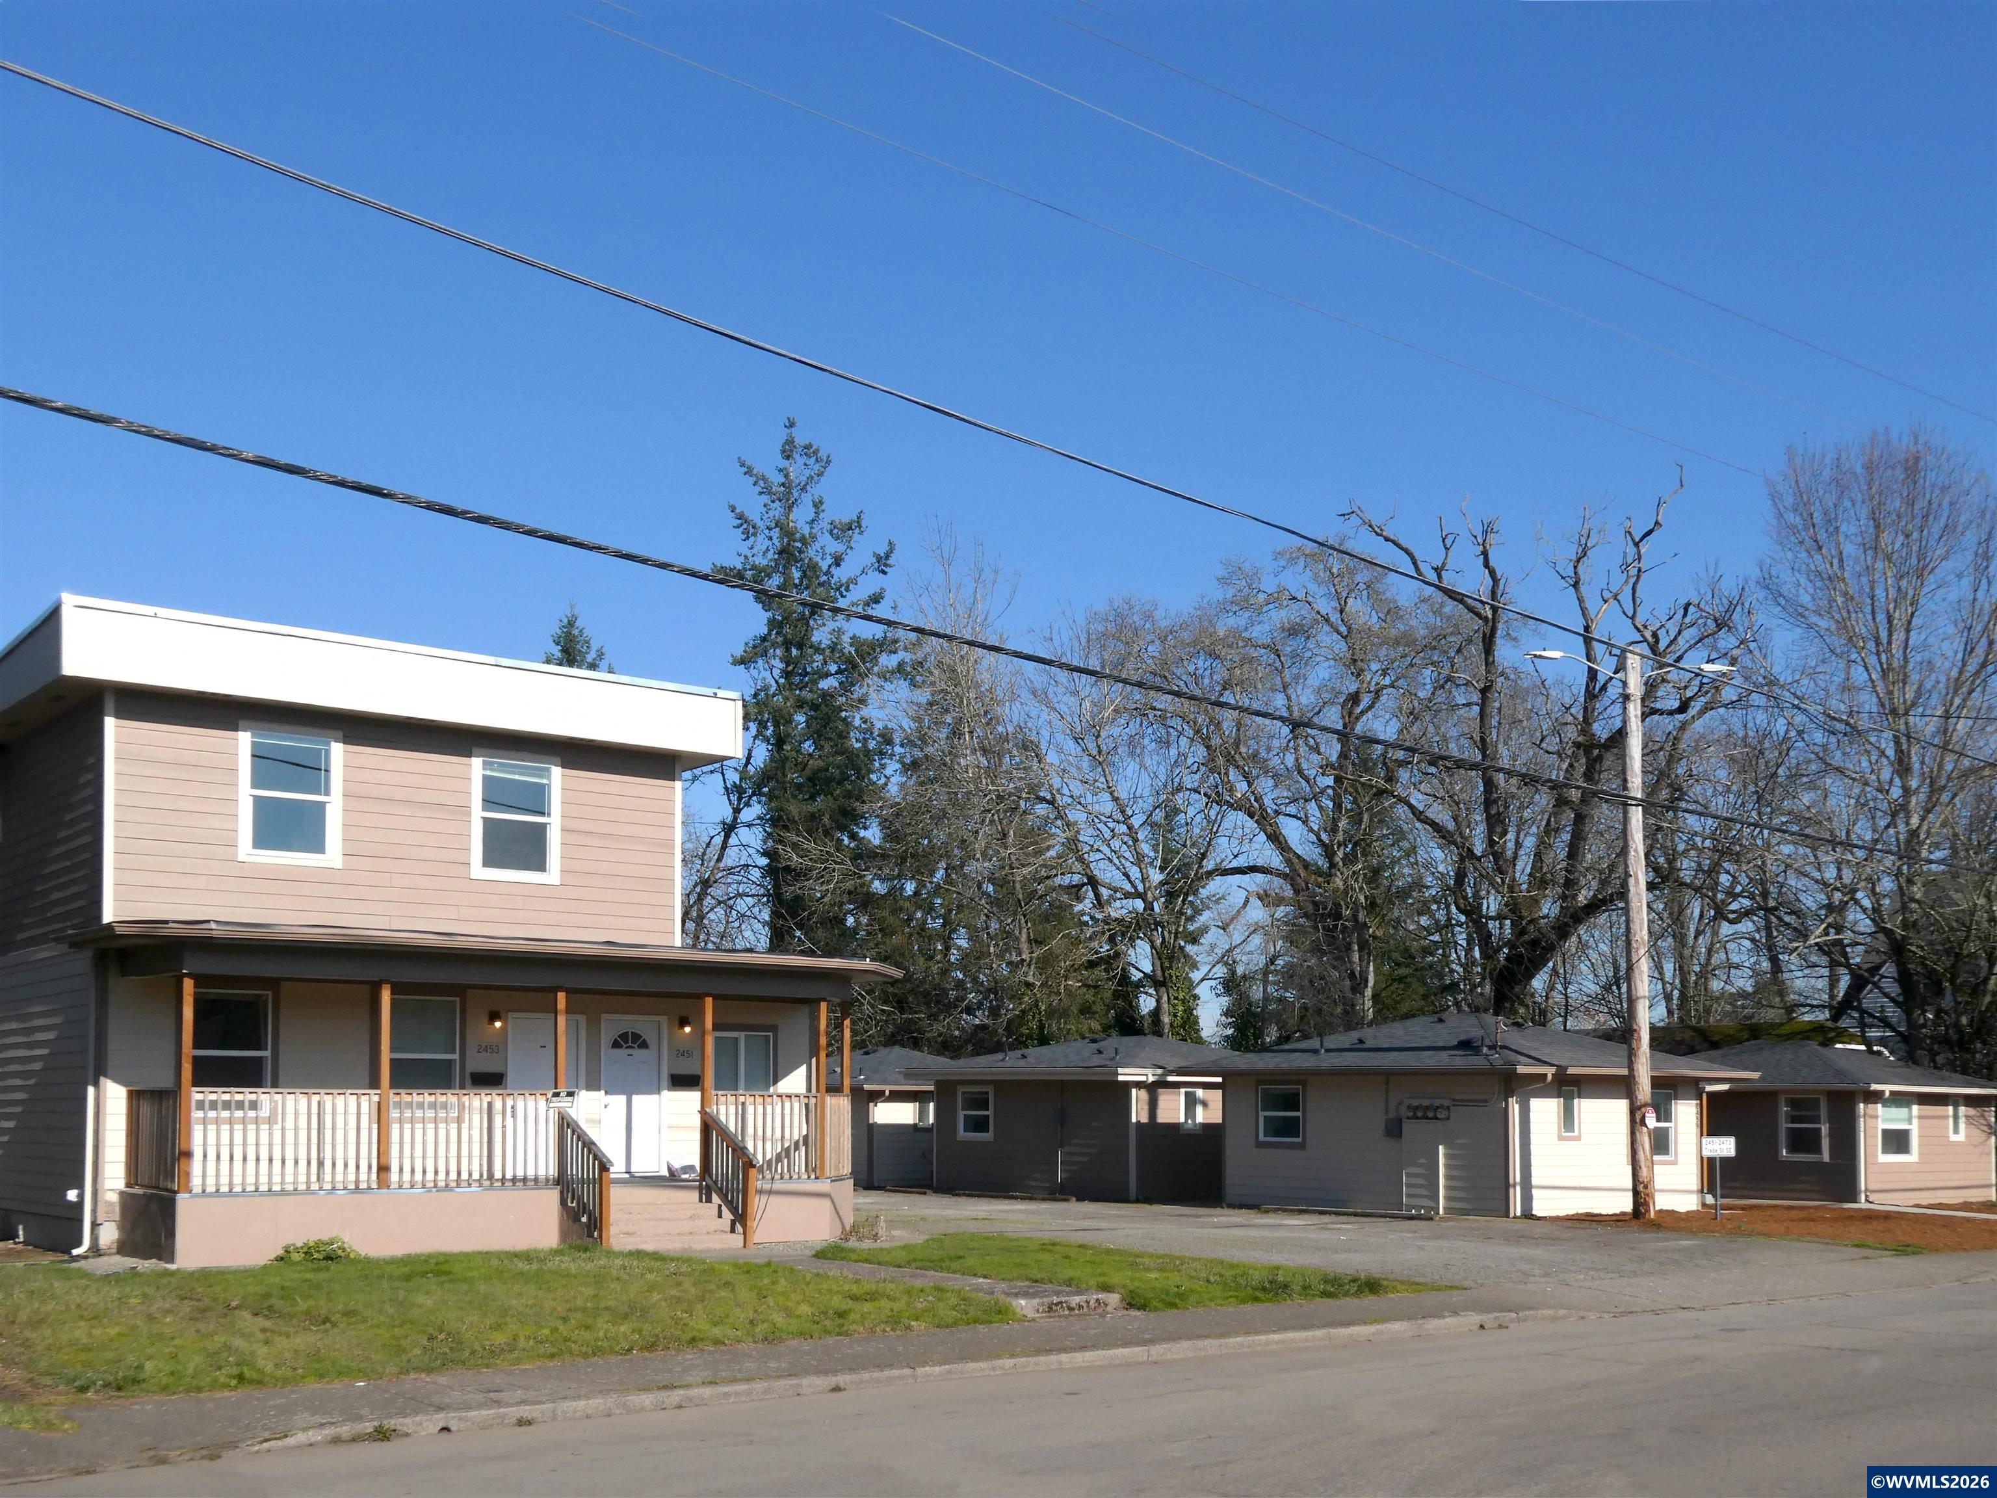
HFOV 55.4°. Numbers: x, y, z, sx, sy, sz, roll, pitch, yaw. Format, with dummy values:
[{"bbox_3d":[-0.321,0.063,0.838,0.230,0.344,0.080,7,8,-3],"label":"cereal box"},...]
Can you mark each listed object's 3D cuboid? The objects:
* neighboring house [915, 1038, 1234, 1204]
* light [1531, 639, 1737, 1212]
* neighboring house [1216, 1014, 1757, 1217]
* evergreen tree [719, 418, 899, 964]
[{"bbox_3d":[2.850,7.450,40.800,6.500,3.400,7.600,5,-9,-35],"label":"neighboring house"},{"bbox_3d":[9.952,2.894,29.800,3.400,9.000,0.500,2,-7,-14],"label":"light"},{"bbox_3d":[8.550,6.420,34.800,6.700,3.500,7.700,5,-9,-35],"label":"neighboring house"},{"bbox_3d":[-5.775,1.260,58.000,6.000,22.500,6.000,1,-7,-6],"label":"evergreen tree"}]

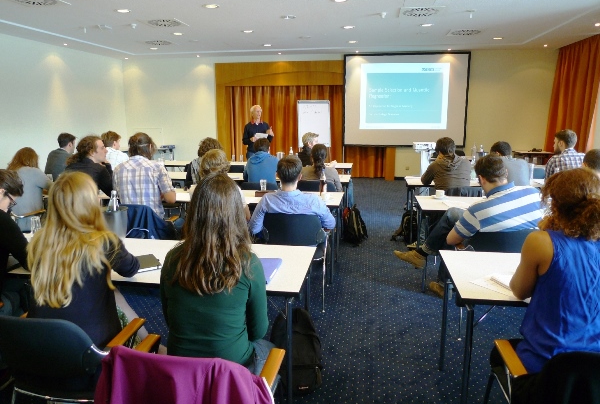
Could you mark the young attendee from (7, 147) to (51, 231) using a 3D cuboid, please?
[{"bbox_3d":[-2.338,0.117,3.889,0.510,1.265,0.755,3,12,14],"label":"young attendee"}]

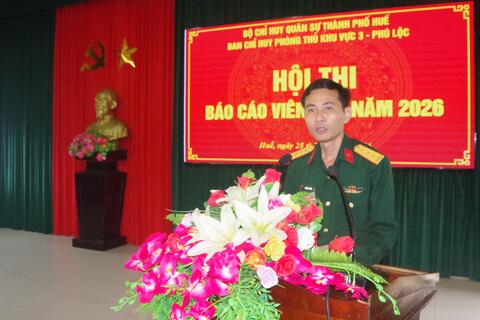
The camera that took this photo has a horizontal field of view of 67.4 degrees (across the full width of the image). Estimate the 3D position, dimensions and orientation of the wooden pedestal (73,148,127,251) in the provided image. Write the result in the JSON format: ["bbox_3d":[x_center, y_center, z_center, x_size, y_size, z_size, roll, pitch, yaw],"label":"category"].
[{"bbox_3d":[-1.935,0.530,4.960,0.535,1.330,0.440,1,2,20],"label":"wooden pedestal"}]

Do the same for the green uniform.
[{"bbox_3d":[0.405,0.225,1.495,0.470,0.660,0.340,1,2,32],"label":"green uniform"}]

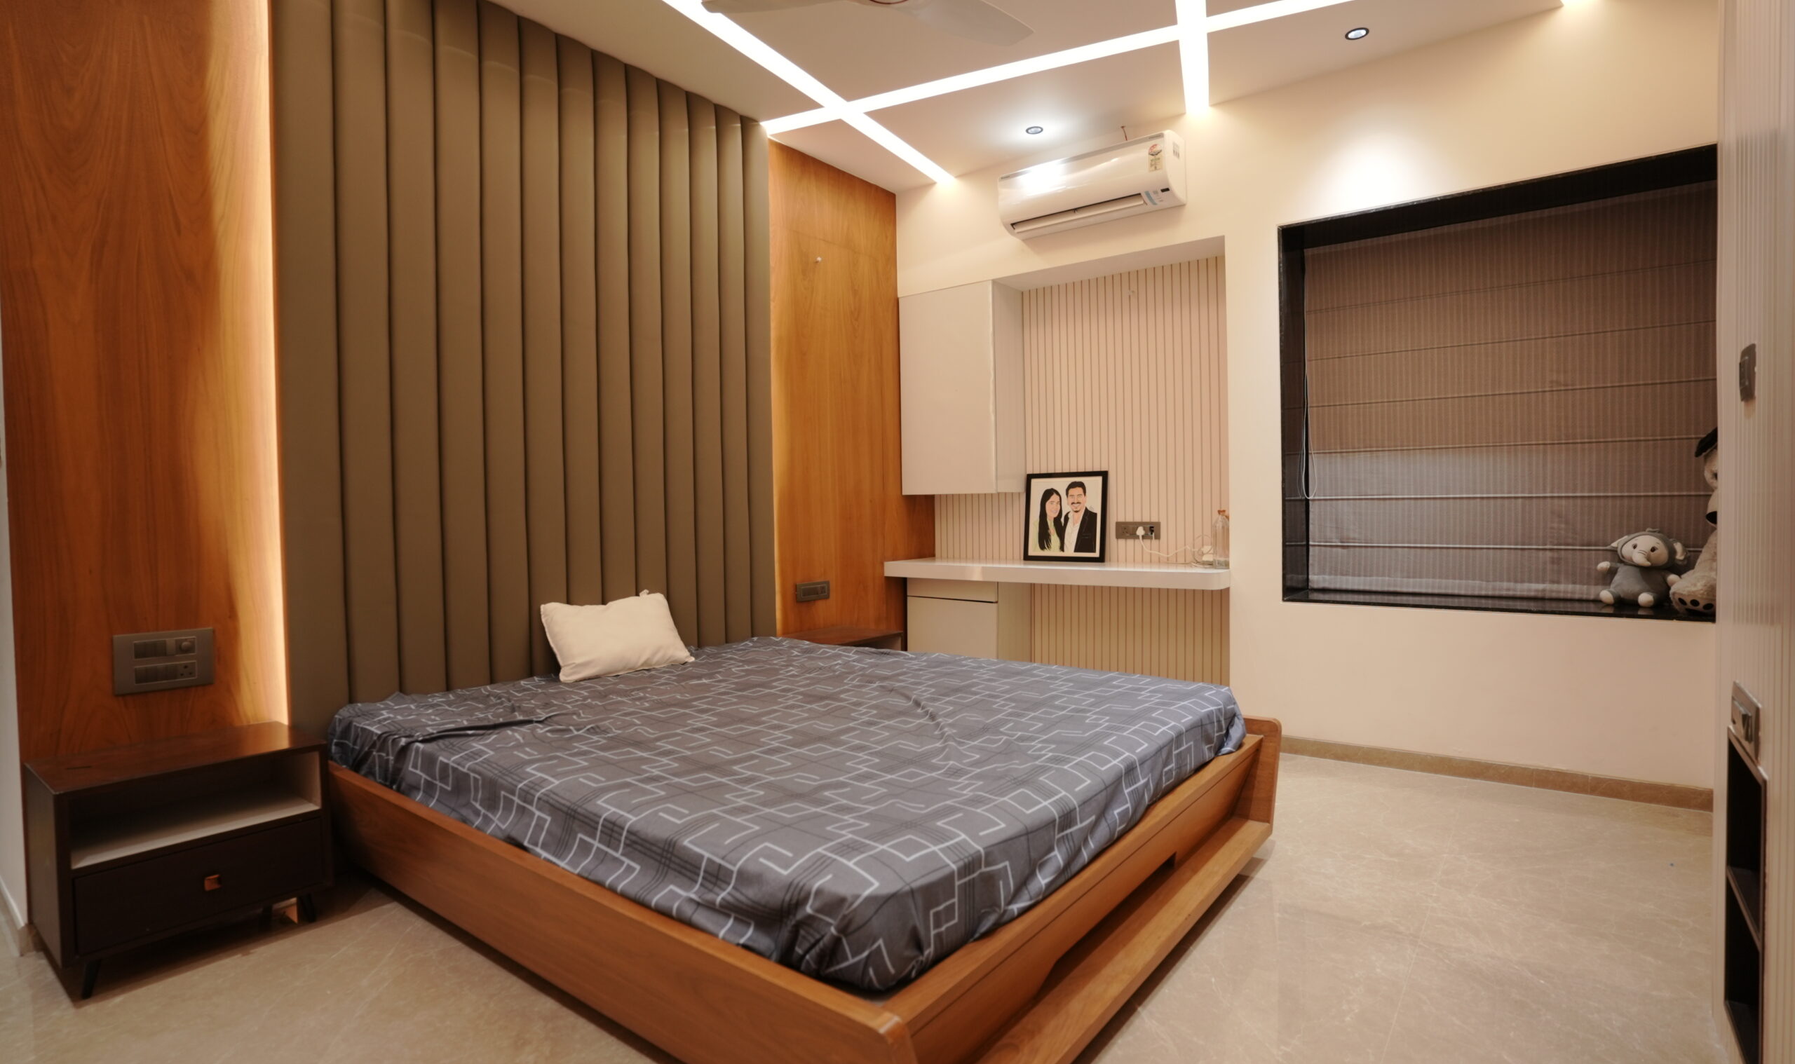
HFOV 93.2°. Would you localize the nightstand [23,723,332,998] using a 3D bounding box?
[{"bbox_3d":[-1.803,0.791,2.155,0.412,0.465,0.508,0,2,37],"label":"nightstand"}]

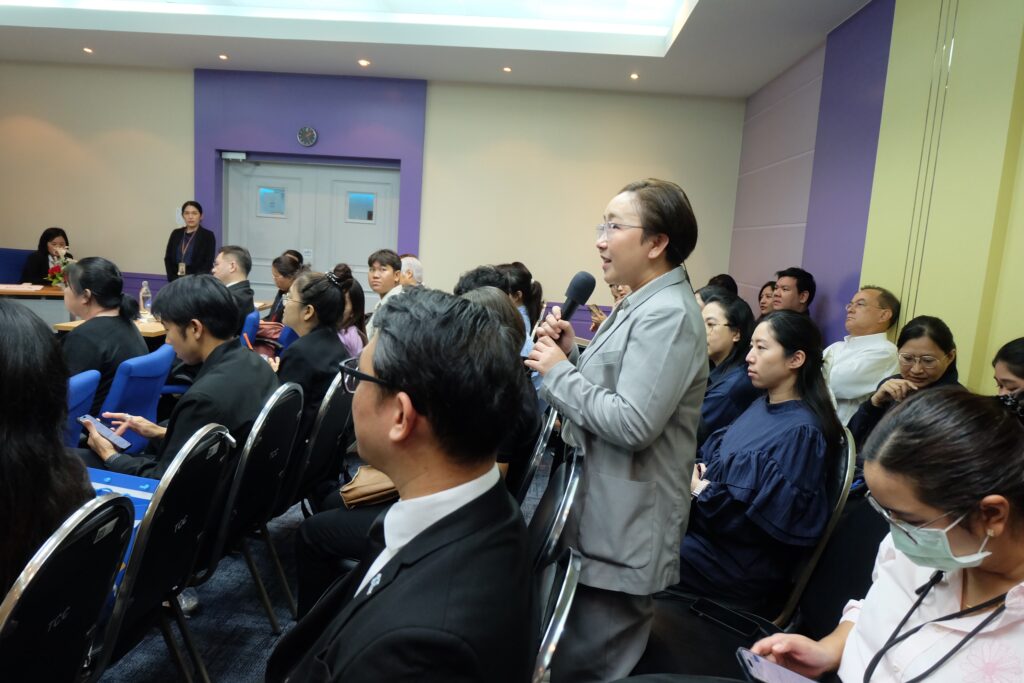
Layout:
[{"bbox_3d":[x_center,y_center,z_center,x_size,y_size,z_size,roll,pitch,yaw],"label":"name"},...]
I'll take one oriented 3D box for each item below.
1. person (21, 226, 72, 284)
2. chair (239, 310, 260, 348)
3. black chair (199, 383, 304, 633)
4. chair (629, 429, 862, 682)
[{"bbox_3d":[-3.949,-0.305,5.833,0.500,1.311,0.700,0,9,-25],"label":"person"},{"bbox_3d":[-1.898,0.257,4.156,0.600,0.907,0.580,2,8,-13],"label":"chair"},{"bbox_3d":[-0.985,0.578,2.152,0.560,0.930,0.450,4,8,2],"label":"black chair"},{"bbox_3d":[0.580,0.738,1.674,0.560,0.930,0.450,4,8,2],"label":"chair"}]

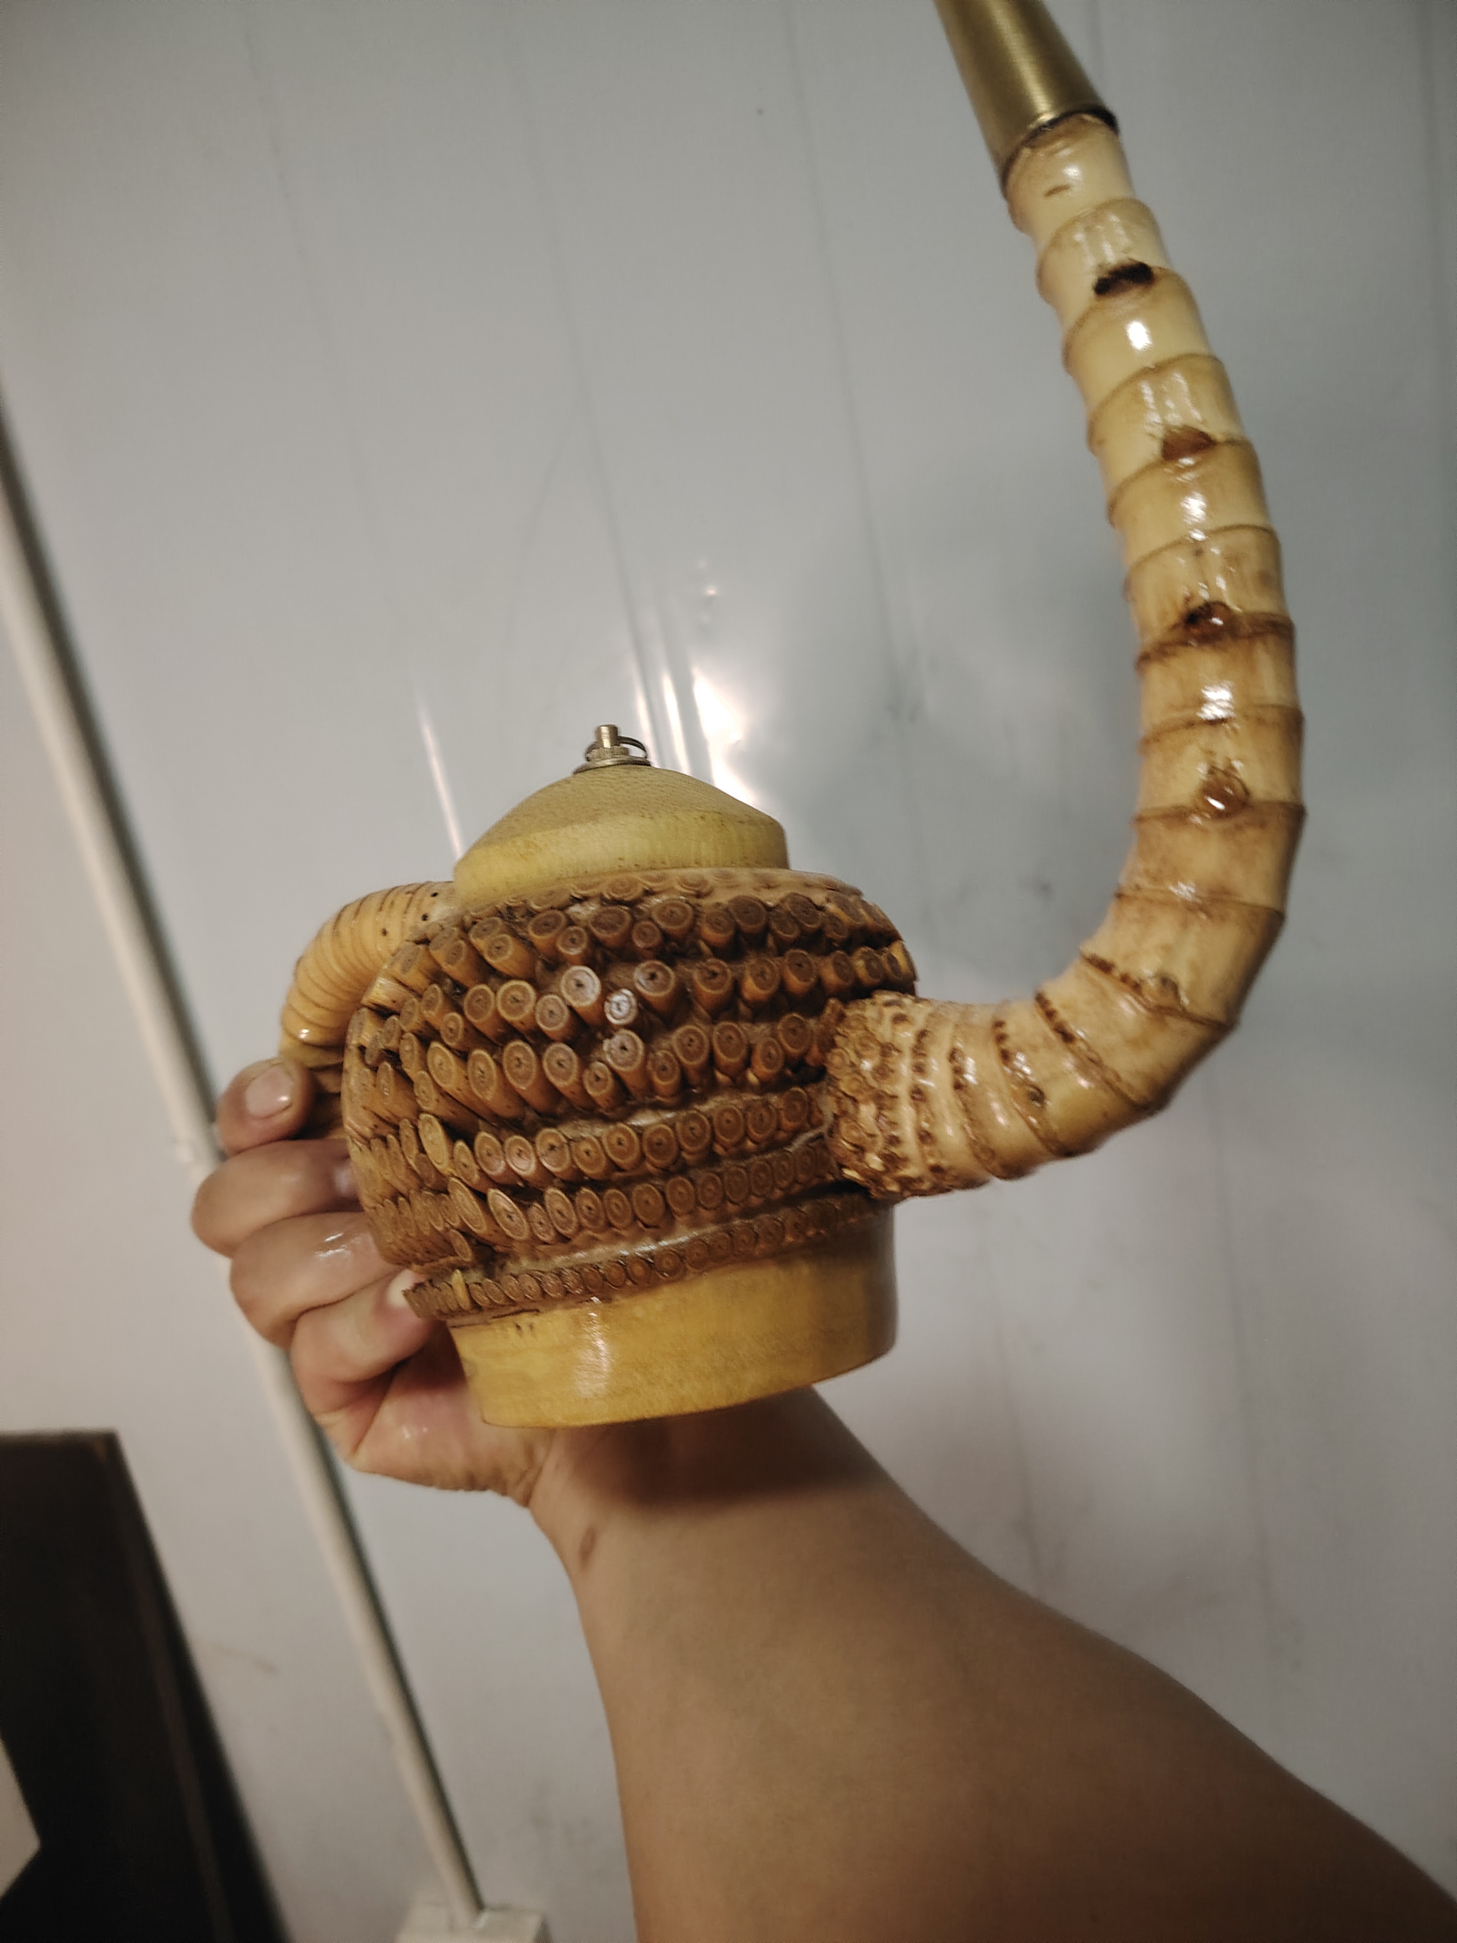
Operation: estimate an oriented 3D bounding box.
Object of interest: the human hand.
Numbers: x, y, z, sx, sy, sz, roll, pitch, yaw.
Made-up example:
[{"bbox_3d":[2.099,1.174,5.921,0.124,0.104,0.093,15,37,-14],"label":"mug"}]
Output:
[{"bbox_3d":[-0.084,0.072,0.352,0.080,0.100,0.105,-17,5,-40],"label":"human hand"}]

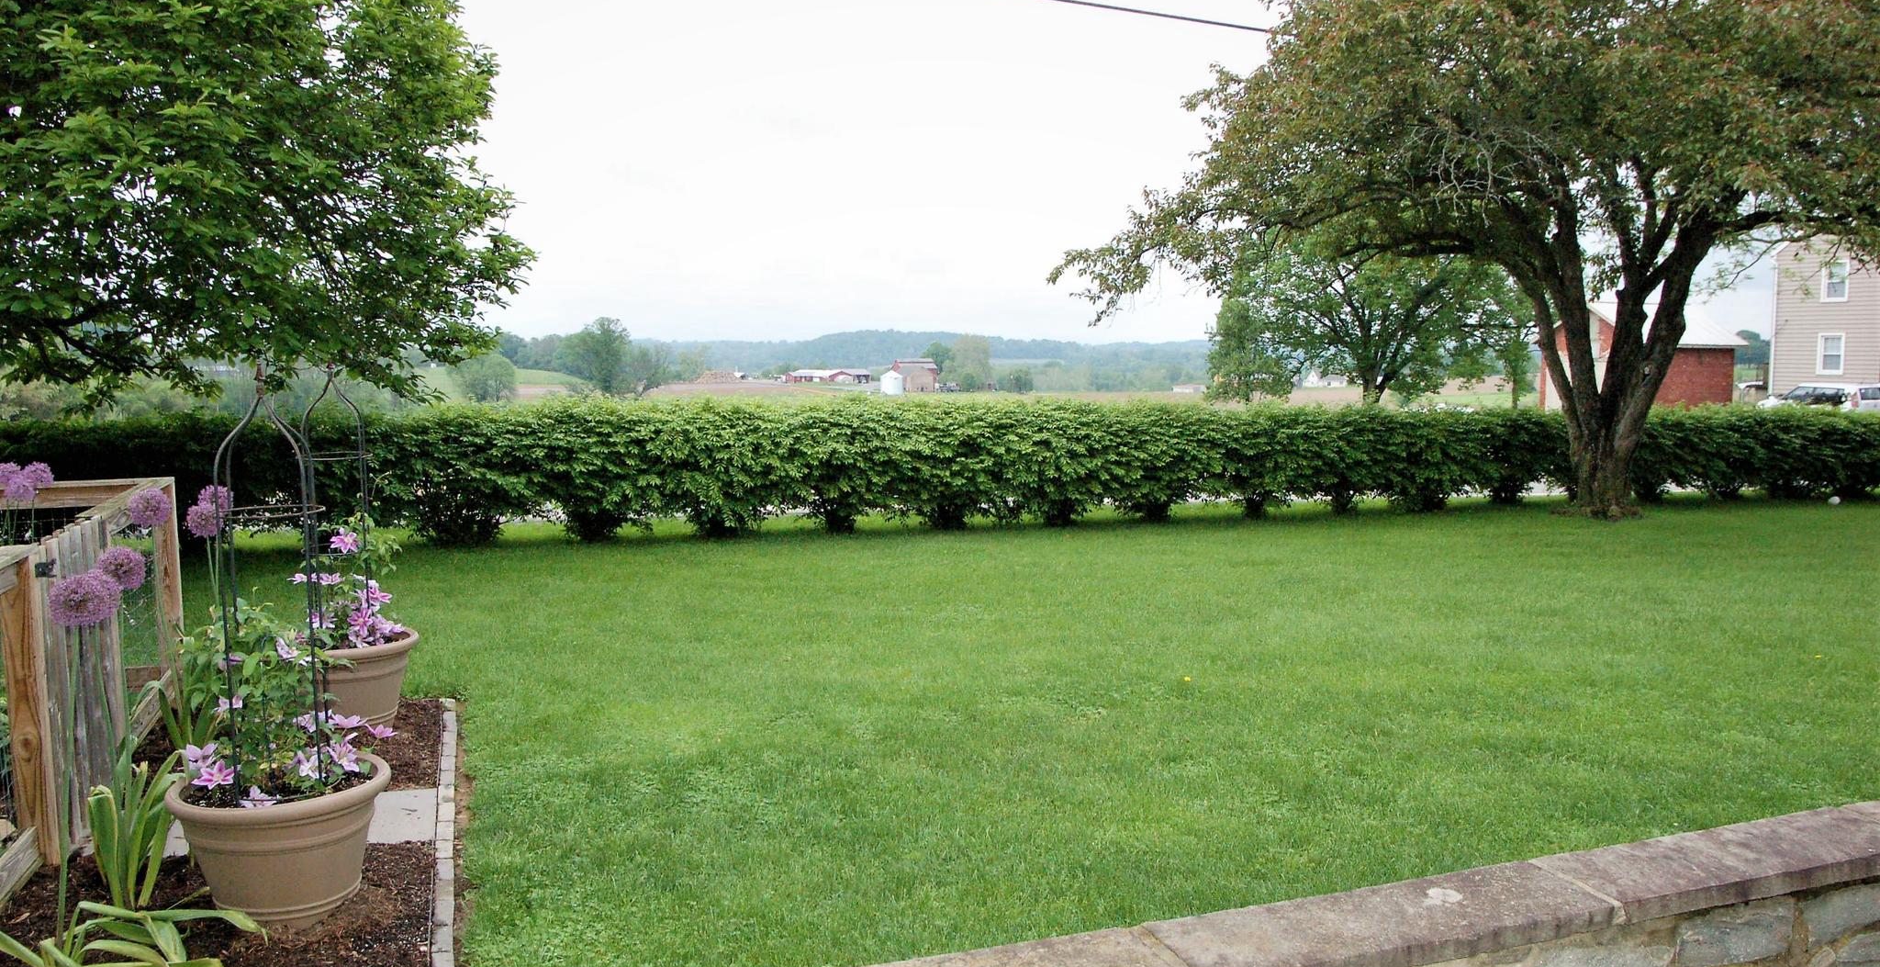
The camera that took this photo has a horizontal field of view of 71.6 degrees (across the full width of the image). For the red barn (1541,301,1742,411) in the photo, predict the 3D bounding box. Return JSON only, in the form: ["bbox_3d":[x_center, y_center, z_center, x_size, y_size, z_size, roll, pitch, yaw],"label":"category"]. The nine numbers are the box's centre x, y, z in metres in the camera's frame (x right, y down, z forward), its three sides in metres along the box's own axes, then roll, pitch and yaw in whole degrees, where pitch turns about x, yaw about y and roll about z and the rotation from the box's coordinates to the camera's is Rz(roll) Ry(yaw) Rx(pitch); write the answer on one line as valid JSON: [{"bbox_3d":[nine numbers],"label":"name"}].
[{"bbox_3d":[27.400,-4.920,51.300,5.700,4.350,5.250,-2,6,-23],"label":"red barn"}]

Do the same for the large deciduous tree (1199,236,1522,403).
[{"bbox_3d":[13.228,-4.749,40.739,10.000,6.440,9.000,0,5,0],"label":"large deciduous tree"}]

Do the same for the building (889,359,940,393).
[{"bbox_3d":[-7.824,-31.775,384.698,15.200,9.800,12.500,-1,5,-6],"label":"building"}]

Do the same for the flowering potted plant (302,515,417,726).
[{"bbox_3d":[-2.729,0.615,6.020,0.600,0.930,0.600,0,5,0],"label":"flowering potted plant"}]

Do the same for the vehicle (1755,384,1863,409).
[{"bbox_3d":[31.472,-2.787,46.859,1.800,1.600,4.500,-2,5,-20],"label":"vehicle"}]

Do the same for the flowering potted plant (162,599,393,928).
[{"bbox_3d":[-1.913,0.776,3.793,0.610,0.900,0.610,0,5,0],"label":"flowering potted plant"}]

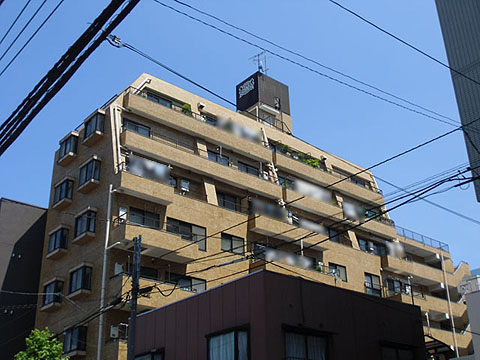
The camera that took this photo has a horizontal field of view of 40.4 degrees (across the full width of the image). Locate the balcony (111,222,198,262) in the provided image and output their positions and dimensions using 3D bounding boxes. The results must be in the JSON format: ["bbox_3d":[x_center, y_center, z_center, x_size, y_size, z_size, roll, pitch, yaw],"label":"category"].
[{"bbox_3d":[-3.917,3.072,30.918,4.131,0.783,1.147,19,-34,-36],"label":"balcony"}]

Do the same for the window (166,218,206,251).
[{"bbox_3d":[-2.637,2.641,31.646,2.350,1.240,0.120,20,-33,-36],"label":"window"}]

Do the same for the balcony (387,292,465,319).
[{"bbox_3d":[12.585,8.632,44.343,6.396,0.918,1.390,19,-34,-36],"label":"balcony"}]

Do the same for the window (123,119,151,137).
[{"bbox_3d":[-5.565,-2.403,35.032,1.714,1.499,0.135,19,-34,-36],"label":"window"}]

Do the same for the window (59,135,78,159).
[{"bbox_3d":[-9.672,-1.696,36.849,0.462,1.003,1.399,19,-32,-35],"label":"window"}]

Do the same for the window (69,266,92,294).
[{"bbox_3d":[-7.612,4.867,31.123,0.462,1.122,1.373,19,-32,-35],"label":"window"}]

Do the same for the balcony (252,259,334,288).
[{"bbox_3d":[3.207,5.582,36.394,5.400,0.783,1.310,19,-34,-36],"label":"balcony"}]

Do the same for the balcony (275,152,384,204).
[{"bbox_3d":[6.150,0.285,44.787,10.620,0.761,0.855,19,-32,-35],"label":"balcony"}]

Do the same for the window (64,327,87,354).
[{"bbox_3d":[-7.555,7.403,29.895,0.462,1.109,1.346,19,-32,-35],"label":"window"}]

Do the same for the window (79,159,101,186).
[{"bbox_3d":[-7.672,-0.254,33.453,0.419,1.147,1.377,19,-34,-36],"label":"window"}]

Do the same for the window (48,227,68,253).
[{"bbox_3d":[-9.588,3.314,34.462,0.462,1.096,1.386,19,-32,-35],"label":"window"}]

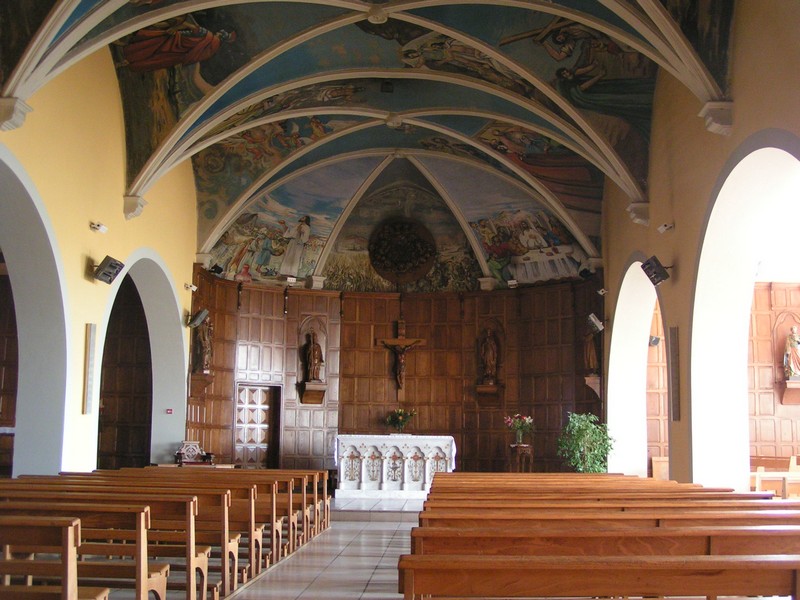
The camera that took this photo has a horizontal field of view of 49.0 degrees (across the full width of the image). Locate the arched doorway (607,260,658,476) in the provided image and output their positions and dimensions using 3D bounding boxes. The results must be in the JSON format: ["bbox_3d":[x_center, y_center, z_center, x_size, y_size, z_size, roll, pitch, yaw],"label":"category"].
[{"bbox_3d":[4.495,1.479,15.497,0.814,4.328,4.915,0,-10,3],"label":"arched doorway"}]

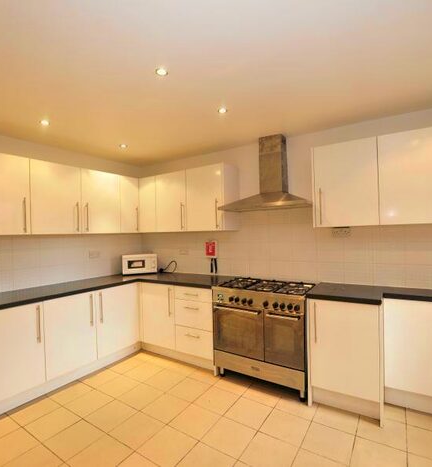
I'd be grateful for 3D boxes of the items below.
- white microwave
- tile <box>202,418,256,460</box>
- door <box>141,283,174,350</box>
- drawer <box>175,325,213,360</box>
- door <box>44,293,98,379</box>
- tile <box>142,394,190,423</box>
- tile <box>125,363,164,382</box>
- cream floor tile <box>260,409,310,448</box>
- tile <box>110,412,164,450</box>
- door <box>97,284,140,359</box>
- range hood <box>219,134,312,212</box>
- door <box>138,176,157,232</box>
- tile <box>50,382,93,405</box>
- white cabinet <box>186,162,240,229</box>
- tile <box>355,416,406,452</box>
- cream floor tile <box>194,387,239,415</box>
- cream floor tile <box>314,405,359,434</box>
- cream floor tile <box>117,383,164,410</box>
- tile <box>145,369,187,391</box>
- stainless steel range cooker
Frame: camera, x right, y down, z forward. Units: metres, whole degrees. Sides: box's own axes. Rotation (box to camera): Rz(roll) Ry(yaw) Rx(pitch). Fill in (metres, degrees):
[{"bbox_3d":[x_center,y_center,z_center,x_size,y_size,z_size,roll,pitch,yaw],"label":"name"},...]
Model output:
[{"bbox_3d":[-0.992,0.410,3.671,0.450,0.265,0.340,-1,0,-10],"label":"white microwave"},{"bbox_3d":[0.100,1.427,1.924,0.300,0.010,0.301,-1,0,33],"label":"tile"},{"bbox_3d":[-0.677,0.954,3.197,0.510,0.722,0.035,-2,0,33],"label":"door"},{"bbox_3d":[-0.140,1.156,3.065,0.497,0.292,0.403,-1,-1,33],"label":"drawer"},{"bbox_3d":[-1.399,0.963,2.653,0.030,0.715,0.497,-1,0,32],"label":"door"},{"bbox_3d":[-0.405,1.438,2.249,0.300,0.010,0.301,-1,0,33],"label":"tile"},{"bbox_3d":[-0.755,1.459,2.871,0.300,0.015,0.300,-1,-1,33],"label":"tile"},{"bbox_3d":[0.520,1.433,2.016,0.300,0.015,0.300,-1,-1,33],"label":"cream floor tile"},{"bbox_3d":[-0.577,1.449,2.009,0.300,0.015,0.300,-1,-1,33],"label":"tile"},{"bbox_3d":[-1.126,0.956,3.084,0.030,0.715,0.519,-1,0,32],"label":"door"},{"bbox_3d":[0.535,-0.639,2.773,0.900,0.768,0.500,-1,0,33],"label":"range hood"},{"bbox_3d":[-0.895,-0.369,3.585,0.316,0.715,0.030,-1,0,32],"label":"door"},{"bbox_3d":[-1.312,1.454,2.477,0.290,0.010,0.298,-1,-1,33],"label":"tile"},{"bbox_3d":[-0.048,-0.401,3.279,0.531,0.746,0.327,-1,-1,33],"label":"white cabinet"},{"bbox_3d":[1.195,1.423,1.967,0.300,0.015,0.300,-1,-1,33],"label":"tile"},{"bbox_3d":[0.017,1.444,2.347,0.300,0.015,0.300,-1,-1,33],"label":"cream floor tile"},{"bbox_3d":[0.927,1.412,2.101,0.300,0.010,0.290,-1,0,33],"label":"cream floor tile"},{"bbox_3d":[-0.671,1.454,2.427,0.300,0.015,0.300,-1,-1,33],"label":"cream floor tile"},{"bbox_3d":[-0.492,1.443,2.654,0.298,0.010,0.298,-1,-1,33],"label":"tile"},{"bbox_3d":[0.513,0.958,2.714,0.900,0.921,0.610,-1,0,33],"label":"stainless steel range cooker"}]

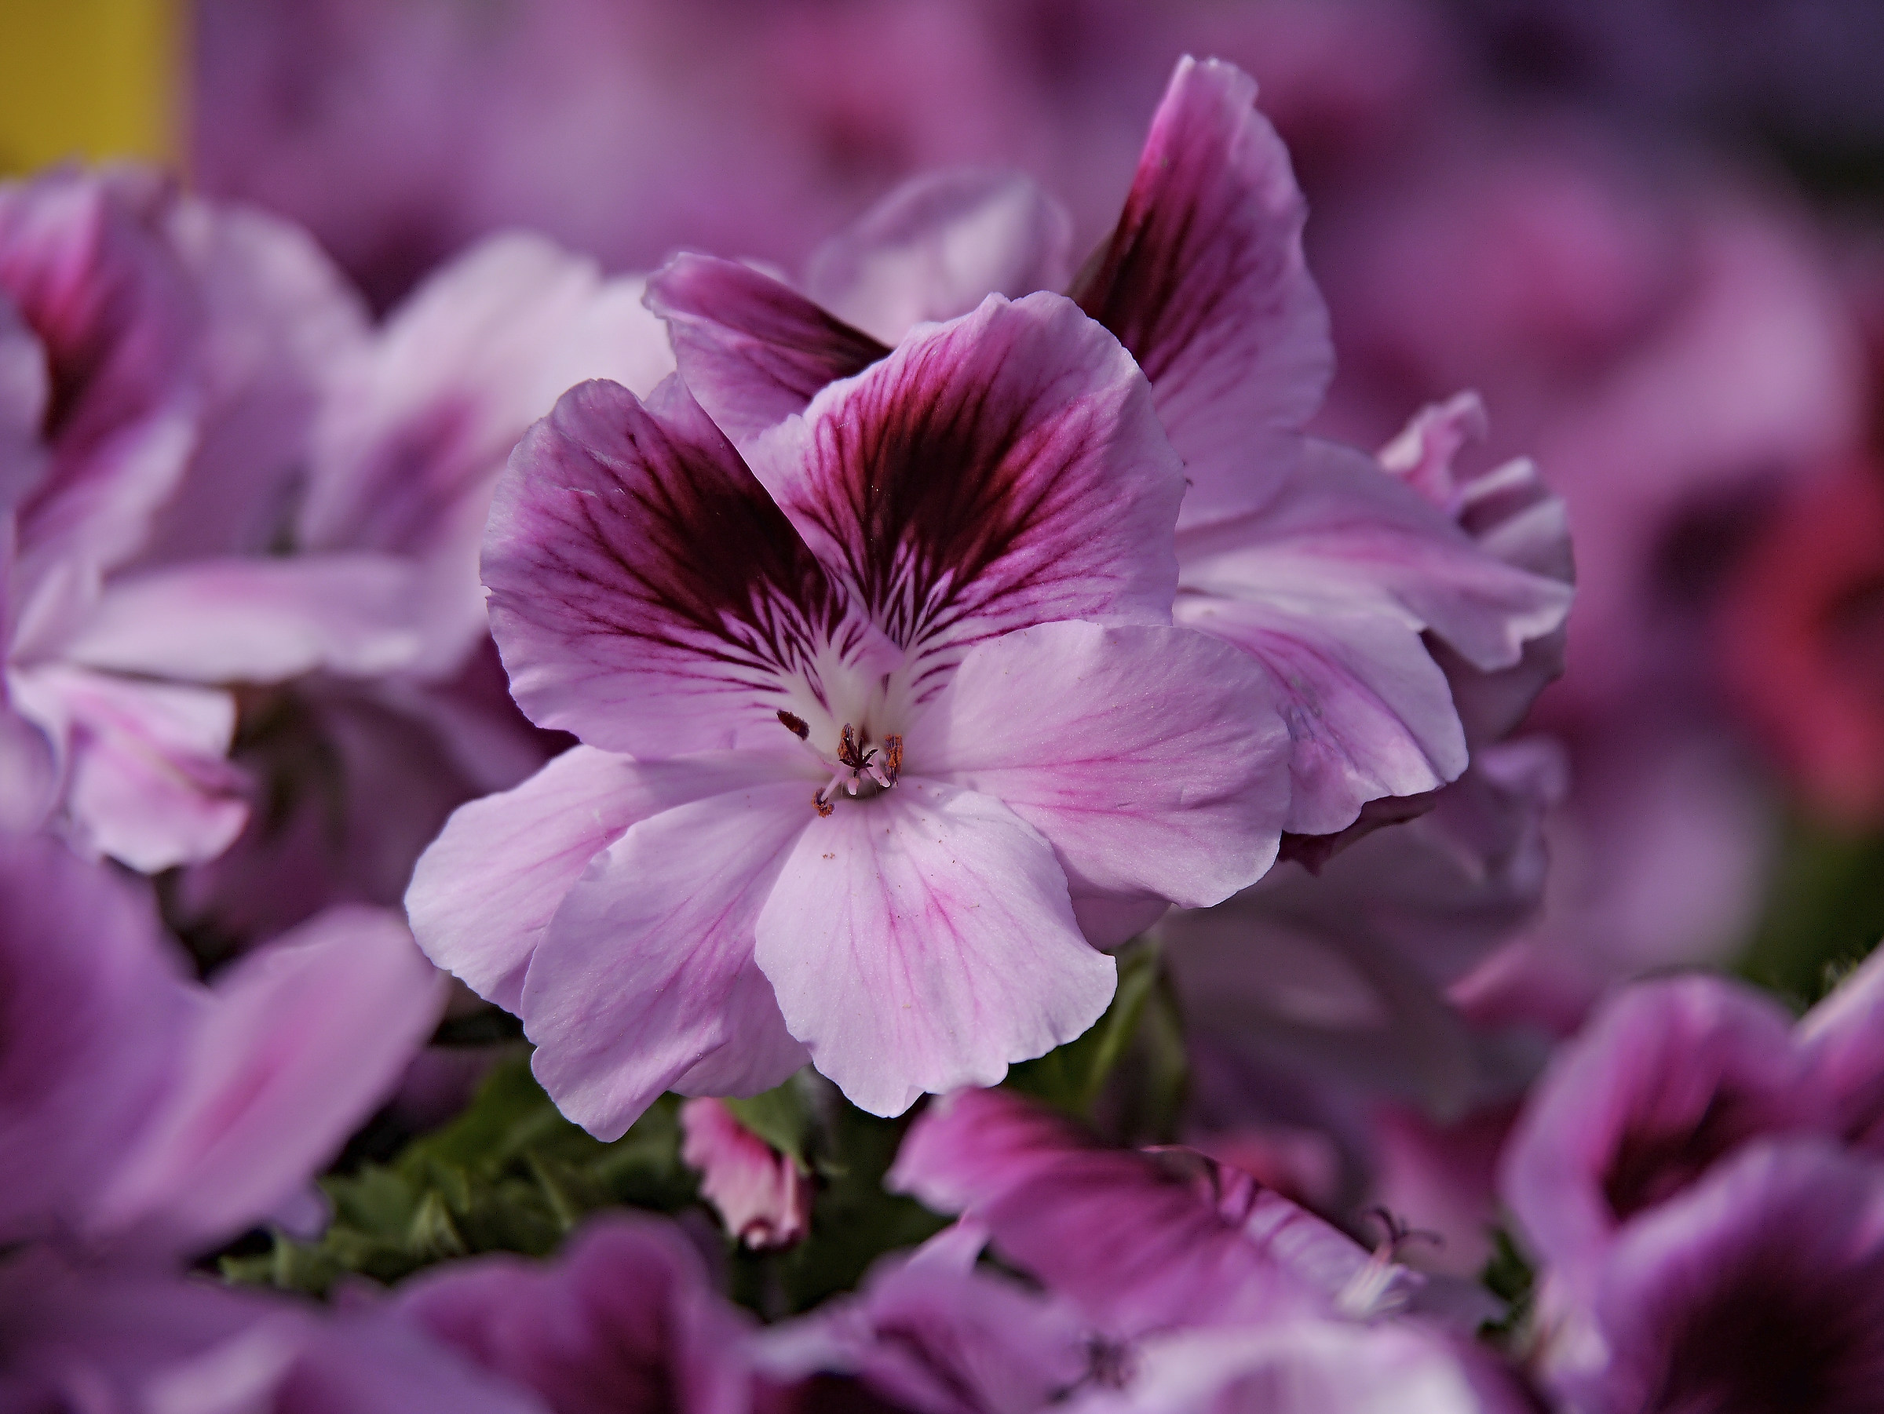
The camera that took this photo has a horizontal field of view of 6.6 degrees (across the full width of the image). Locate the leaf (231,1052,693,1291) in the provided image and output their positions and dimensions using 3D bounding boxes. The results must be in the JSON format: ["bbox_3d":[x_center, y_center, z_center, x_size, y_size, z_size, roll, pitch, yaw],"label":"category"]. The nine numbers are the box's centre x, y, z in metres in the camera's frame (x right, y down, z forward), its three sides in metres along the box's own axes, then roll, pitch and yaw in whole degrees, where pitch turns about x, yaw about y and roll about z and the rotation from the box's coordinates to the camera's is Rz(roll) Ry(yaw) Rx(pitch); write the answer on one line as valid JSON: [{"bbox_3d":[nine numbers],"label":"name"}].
[{"bbox_3d":[-0.030,0.029,1.030,0.029,0.015,0.022,0,13,0],"label":"leaf"}]

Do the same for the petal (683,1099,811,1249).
[{"bbox_3d":[-0.012,0.029,1.015,0.008,0.010,0.008,0,0,0],"label":"petal"}]

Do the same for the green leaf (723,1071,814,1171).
[{"bbox_3d":[-0.011,0.026,1.013,0.006,0.006,0.004,0,0,0],"label":"green leaf"}]

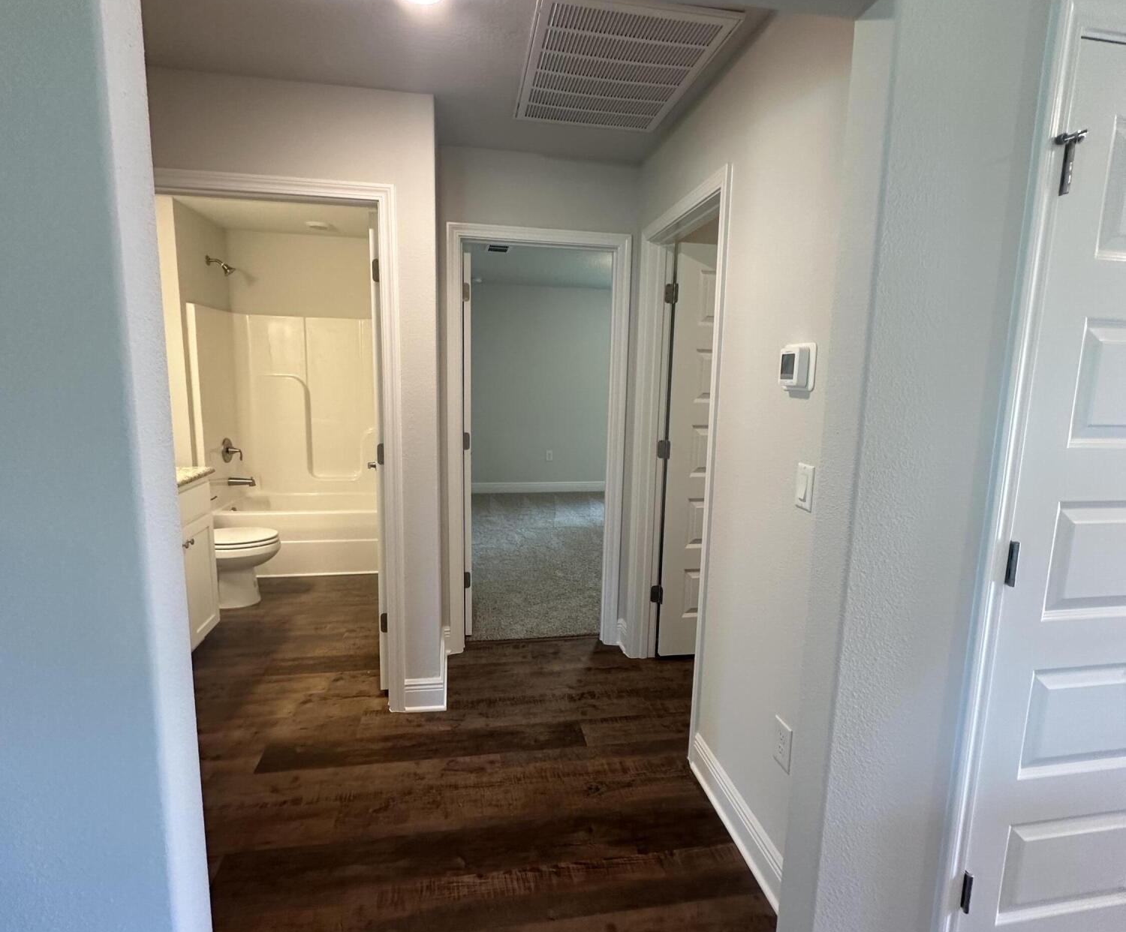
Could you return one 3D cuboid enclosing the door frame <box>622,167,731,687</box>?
[{"bbox_3d":[0.495,0.000,2.554,0.135,2.110,0.890,0,9,-9],"label":"door frame"}]

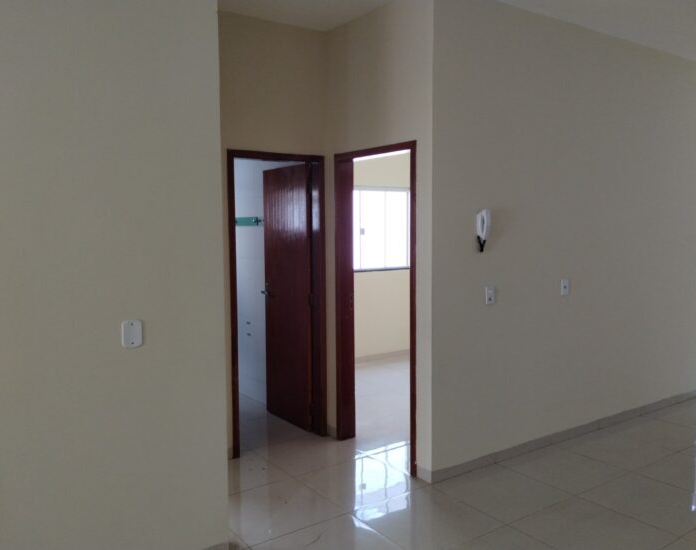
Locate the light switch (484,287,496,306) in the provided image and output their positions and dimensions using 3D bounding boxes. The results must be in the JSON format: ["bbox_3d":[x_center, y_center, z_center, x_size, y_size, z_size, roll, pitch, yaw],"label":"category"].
[{"bbox_3d":[0.931,0.138,3.849,0.075,0.118,0.014,-3,5,-35],"label":"light switch"}]

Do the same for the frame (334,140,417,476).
[{"bbox_3d":[0.228,0.209,4.088,0.140,2.130,0.896,-3,5,-35],"label":"frame"}]

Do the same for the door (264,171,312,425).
[{"bbox_3d":[-0.500,0.172,4.870,0.036,2.096,0.700,-3,5,-36],"label":"door"}]

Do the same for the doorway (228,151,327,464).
[{"bbox_3d":[-0.525,0.199,4.324,0.776,2.130,0.140,-3,5,-35],"label":"doorway"}]

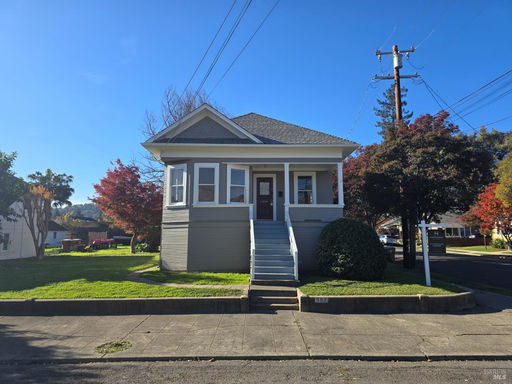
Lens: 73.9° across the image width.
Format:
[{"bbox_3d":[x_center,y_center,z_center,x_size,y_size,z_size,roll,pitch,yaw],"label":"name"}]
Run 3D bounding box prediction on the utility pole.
[{"bbox_3d":[7.820,-2.220,18.463,2.600,12.340,0.700,0,-8,0],"label":"utility pole"}]

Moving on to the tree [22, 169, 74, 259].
[{"bbox_3d":[-12.269,1.204,20.019,3.000,5.270,2.900,0,-8,0],"label":"tree"}]

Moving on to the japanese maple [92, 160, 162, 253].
[{"bbox_3d":[-8.188,0.957,22.373,4.900,6.190,4.600,0,-8,0],"label":"japanese maple"}]

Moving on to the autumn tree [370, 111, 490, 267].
[{"bbox_3d":[8.962,-0.107,17.471,6.200,7.886,5.800,0,-8,0],"label":"autumn tree"}]

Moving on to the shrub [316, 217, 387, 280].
[{"bbox_3d":[3.659,2.113,13.034,2.600,2.259,2.450,0,-8,0],"label":"shrub"}]

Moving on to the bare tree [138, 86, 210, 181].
[{"bbox_3d":[-5.806,-1.915,25.485,6.400,12.614,6.000,0,-8,0],"label":"bare tree"}]

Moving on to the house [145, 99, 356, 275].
[{"bbox_3d":[-0.291,-0.294,18.001,9.000,8.300,12.200,0,-8,0],"label":"house"}]

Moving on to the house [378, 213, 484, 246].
[{"bbox_3d":[22.559,4.964,43.729,13.500,4.662,10.000,-4,-9,30],"label":"house"}]

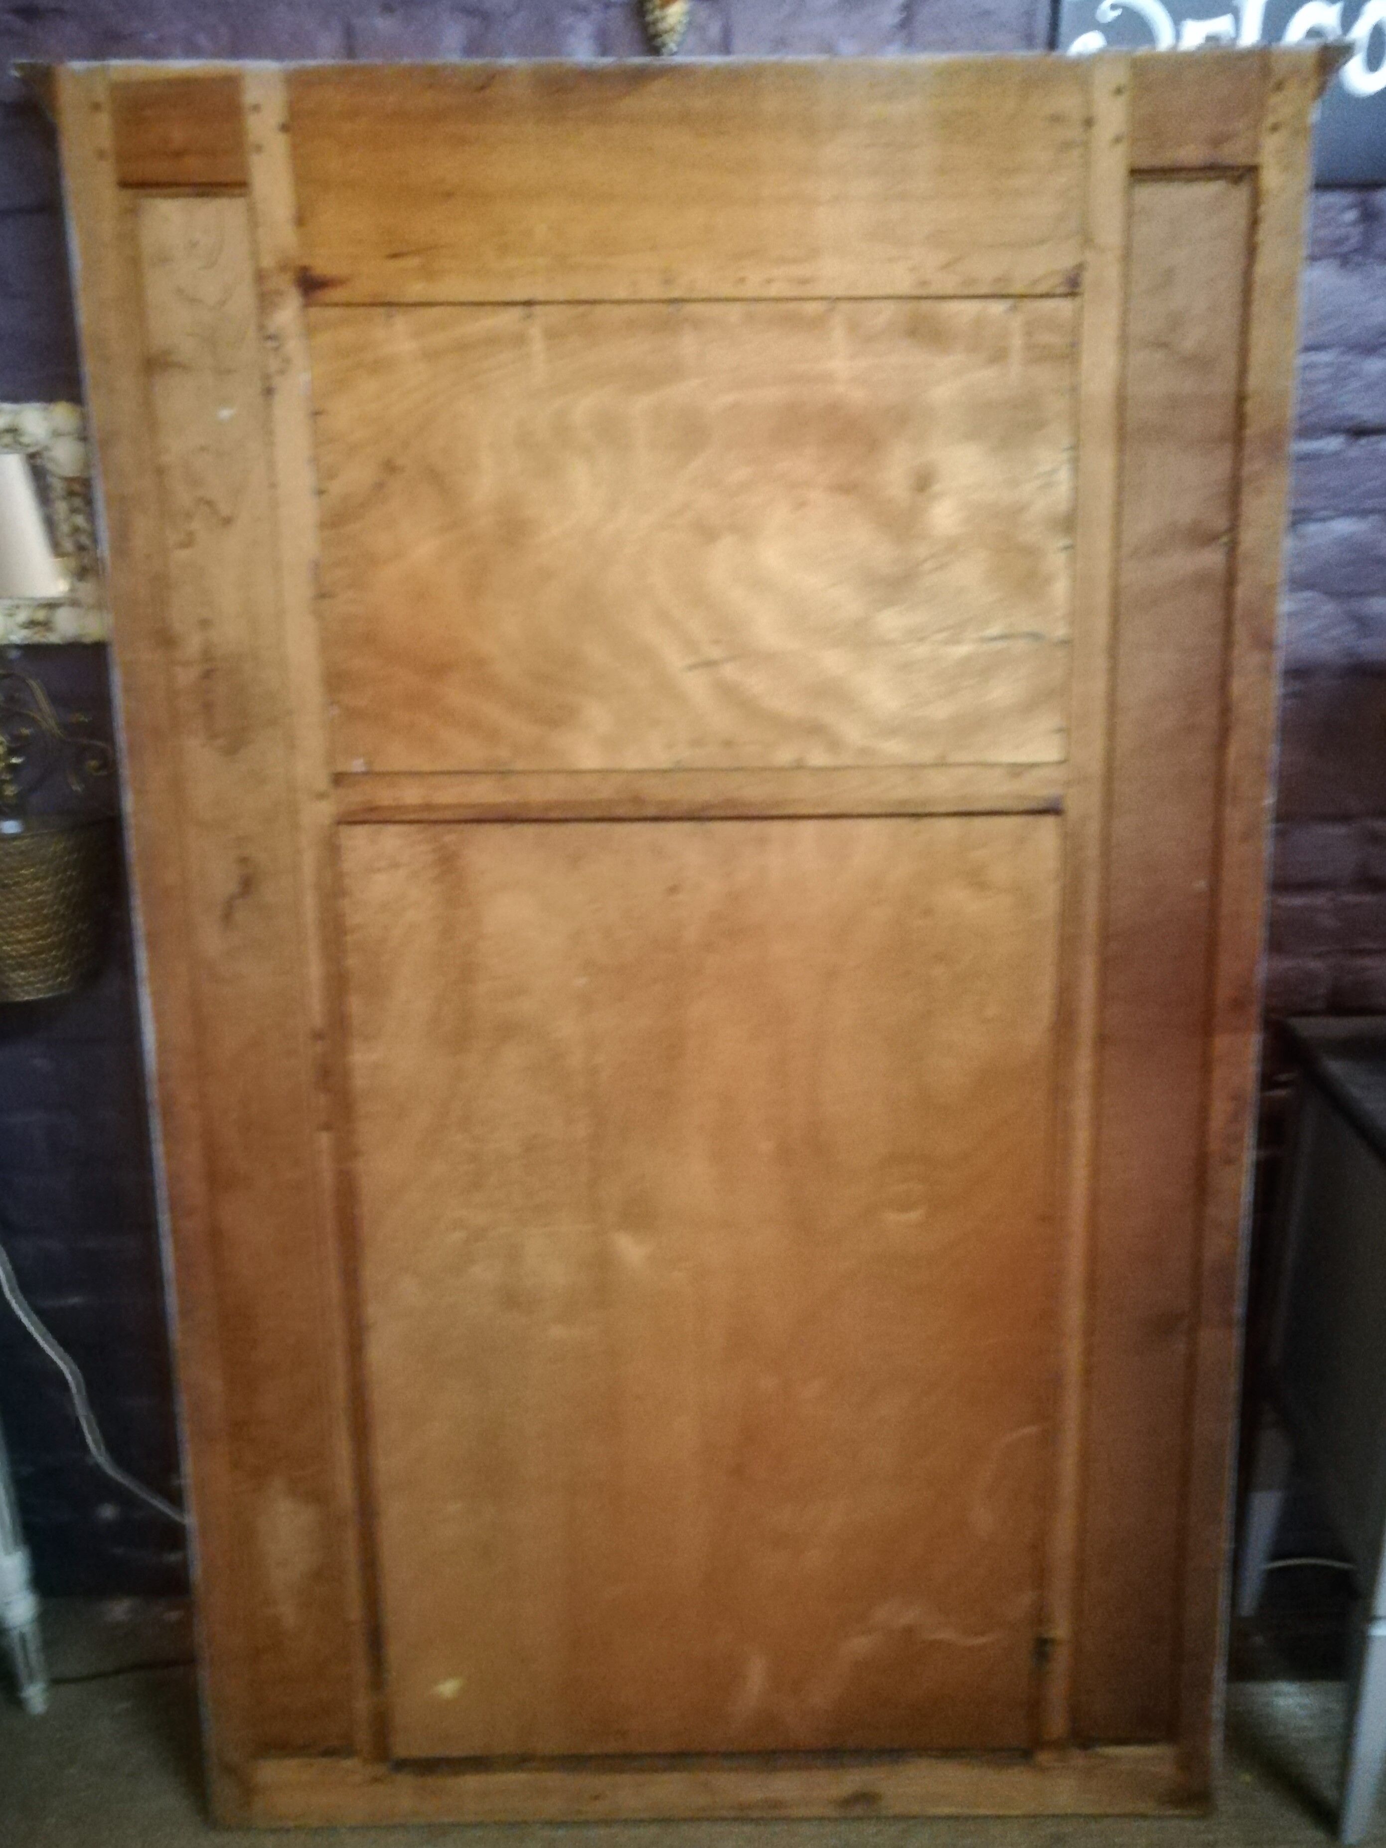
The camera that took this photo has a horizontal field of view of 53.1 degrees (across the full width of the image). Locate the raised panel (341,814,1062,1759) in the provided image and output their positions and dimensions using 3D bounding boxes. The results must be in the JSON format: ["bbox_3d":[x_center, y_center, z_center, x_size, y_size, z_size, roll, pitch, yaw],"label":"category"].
[{"bbox_3d":[0.015,0.408,1.467,0.709,1.041,0.025,-1,10,0],"label":"raised panel"}]

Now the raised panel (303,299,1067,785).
[{"bbox_3d":[0.004,-0.364,1.324,0.708,0.428,0.020,-1,10,0],"label":"raised panel"}]

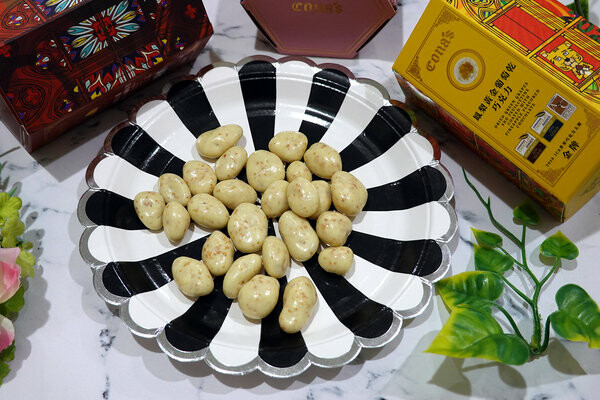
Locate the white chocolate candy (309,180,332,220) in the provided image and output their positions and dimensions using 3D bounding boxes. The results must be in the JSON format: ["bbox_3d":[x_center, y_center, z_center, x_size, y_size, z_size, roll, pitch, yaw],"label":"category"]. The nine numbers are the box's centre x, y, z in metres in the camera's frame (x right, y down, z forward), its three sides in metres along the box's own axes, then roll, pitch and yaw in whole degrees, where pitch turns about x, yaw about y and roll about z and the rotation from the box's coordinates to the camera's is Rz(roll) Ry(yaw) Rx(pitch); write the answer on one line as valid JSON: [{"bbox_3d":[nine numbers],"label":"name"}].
[{"bbox_3d":[0.010,0.000,0.377,0.016,0.014,0.026,11,58,7],"label":"white chocolate candy"}]

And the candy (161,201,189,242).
[{"bbox_3d":[-0.072,0.012,0.387,0.015,0.014,0.026,-3,58,-3],"label":"candy"}]

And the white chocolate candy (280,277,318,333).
[{"bbox_3d":[-0.001,0.054,0.341,0.017,0.015,0.032,14,58,8],"label":"white chocolate candy"}]

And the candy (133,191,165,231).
[{"bbox_3d":[-0.088,0.006,0.390,0.017,0.015,0.027,-19,60,-13],"label":"candy"}]

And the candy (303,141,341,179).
[{"bbox_3d":[0.015,-0.026,0.436,0.021,0.019,0.028,-34,64,-21],"label":"candy"}]

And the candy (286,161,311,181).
[{"bbox_3d":[0.000,-0.015,0.387,0.015,0.013,0.016,-10,58,-7],"label":"candy"}]

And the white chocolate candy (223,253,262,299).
[{"bbox_3d":[-0.032,0.042,0.369,0.015,0.014,0.030,24,60,13],"label":"white chocolate candy"}]

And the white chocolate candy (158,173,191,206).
[{"bbox_3d":[-0.075,-0.006,0.398,0.017,0.016,0.025,-28,62,-17],"label":"white chocolate candy"}]

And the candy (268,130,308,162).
[{"bbox_3d":[-0.007,-0.031,0.395,0.024,0.017,0.018,-9,58,-7],"label":"candy"}]

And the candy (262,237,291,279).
[{"bbox_3d":[-0.013,0.031,0.357,0.014,0.012,0.026,-12,58,-8],"label":"candy"}]

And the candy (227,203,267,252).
[{"bbox_3d":[-0.030,0.015,0.379,0.022,0.020,0.031,-8,58,-6],"label":"candy"}]

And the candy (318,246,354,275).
[{"bbox_3d":[0.022,0.035,0.398,0.021,0.015,0.017,4,57,1],"label":"candy"}]

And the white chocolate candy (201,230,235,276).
[{"bbox_3d":[-0.044,0.028,0.357,0.017,0.015,0.026,-9,58,-7],"label":"white chocolate candy"}]

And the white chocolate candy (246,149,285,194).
[{"bbox_3d":[-0.022,-0.018,0.429,0.024,0.022,0.030,-8,57,-6],"label":"white chocolate candy"}]

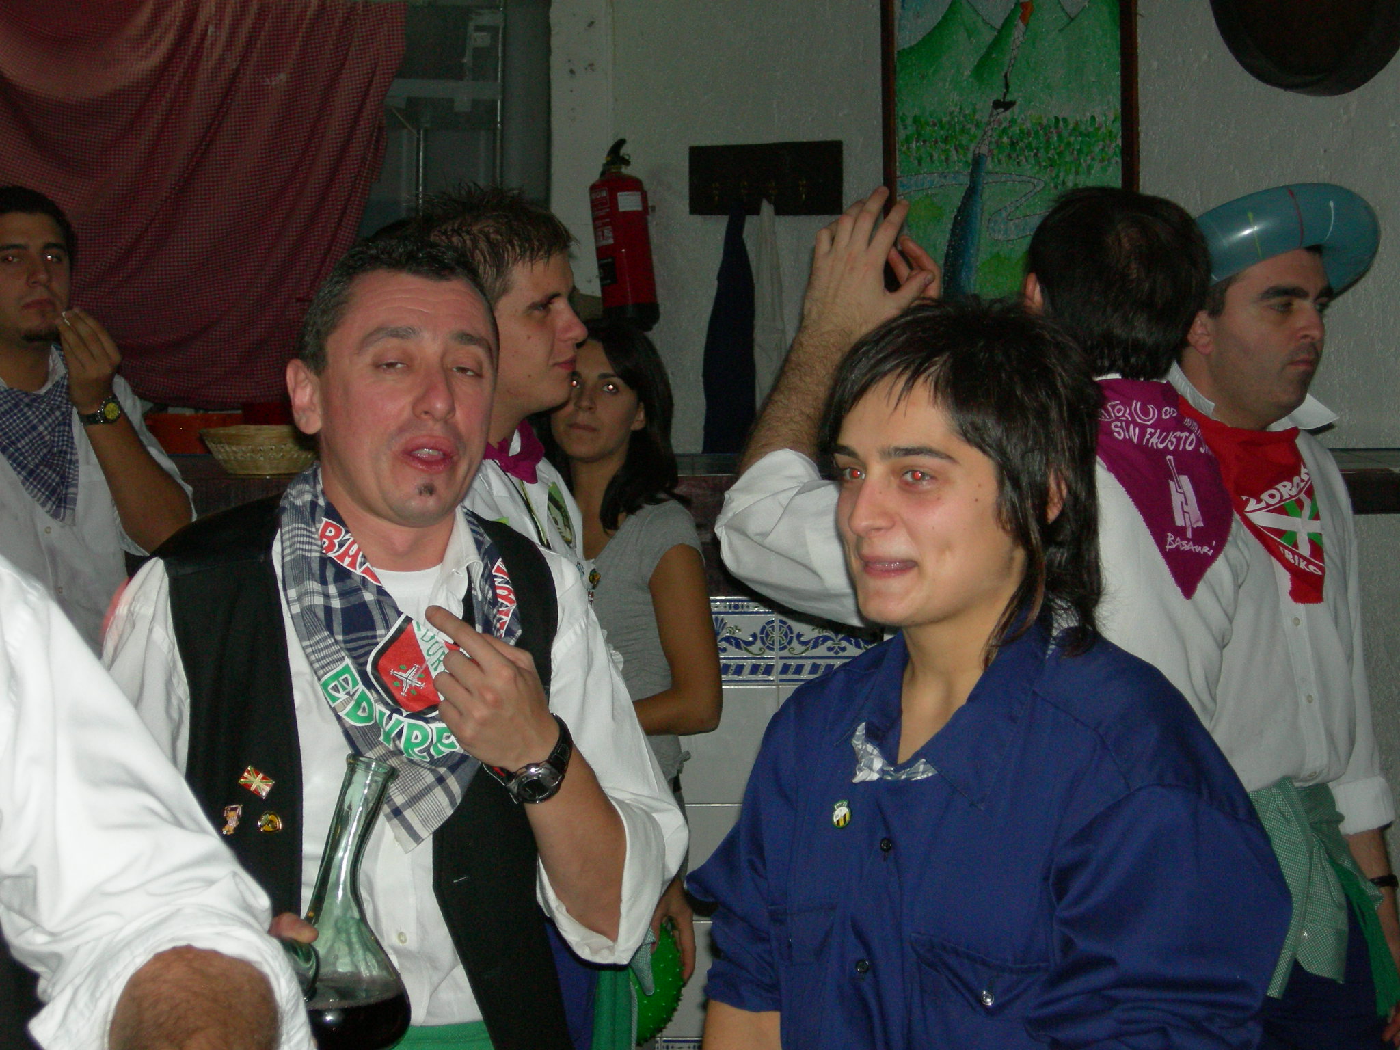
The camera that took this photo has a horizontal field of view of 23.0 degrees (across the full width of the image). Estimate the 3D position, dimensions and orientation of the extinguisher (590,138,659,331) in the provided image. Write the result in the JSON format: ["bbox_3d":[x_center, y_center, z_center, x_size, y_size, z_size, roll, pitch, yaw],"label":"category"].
[{"bbox_3d":[-0.196,-0.771,9.204,0.172,0.515,0.165,-6,8,1],"label":"extinguisher"}]

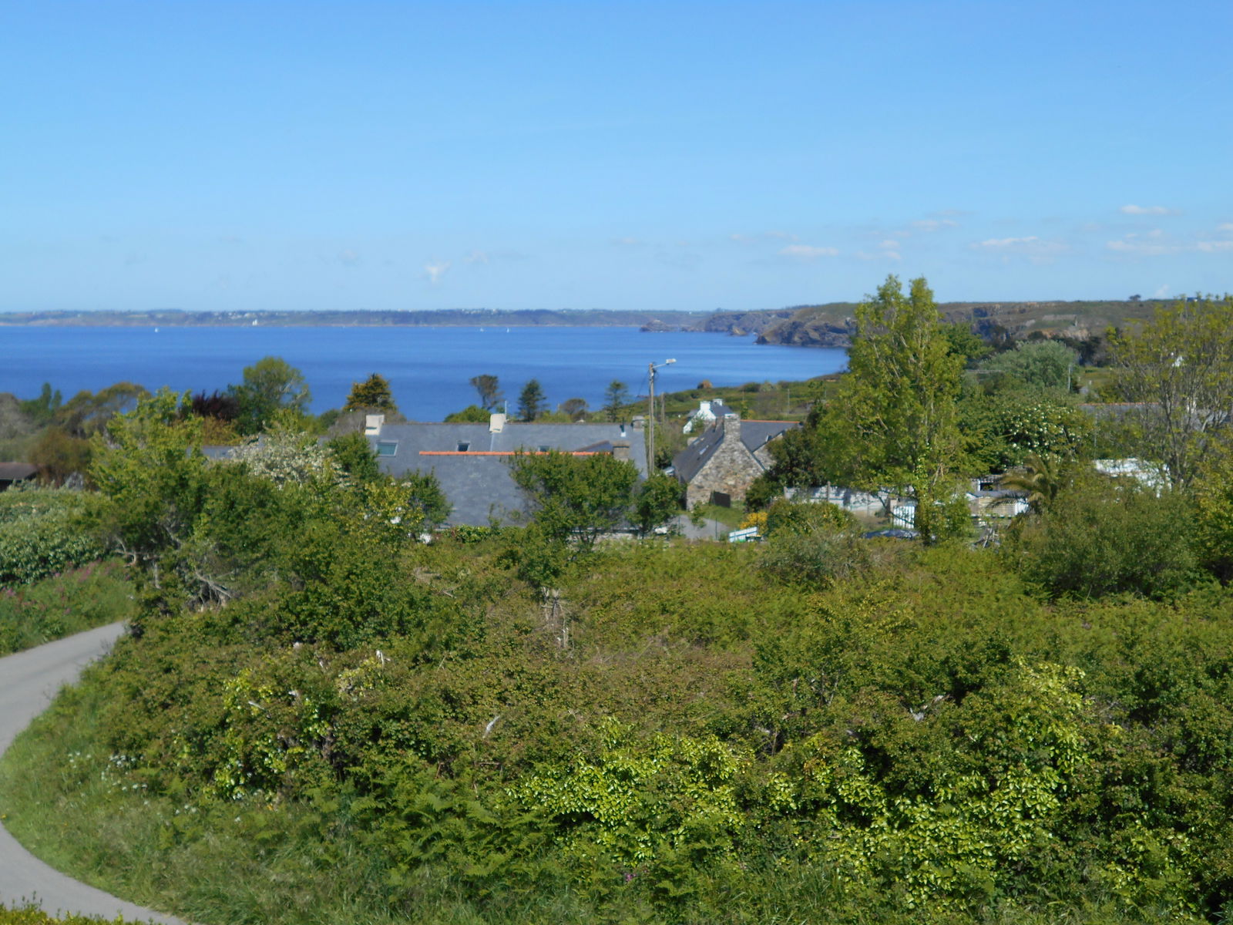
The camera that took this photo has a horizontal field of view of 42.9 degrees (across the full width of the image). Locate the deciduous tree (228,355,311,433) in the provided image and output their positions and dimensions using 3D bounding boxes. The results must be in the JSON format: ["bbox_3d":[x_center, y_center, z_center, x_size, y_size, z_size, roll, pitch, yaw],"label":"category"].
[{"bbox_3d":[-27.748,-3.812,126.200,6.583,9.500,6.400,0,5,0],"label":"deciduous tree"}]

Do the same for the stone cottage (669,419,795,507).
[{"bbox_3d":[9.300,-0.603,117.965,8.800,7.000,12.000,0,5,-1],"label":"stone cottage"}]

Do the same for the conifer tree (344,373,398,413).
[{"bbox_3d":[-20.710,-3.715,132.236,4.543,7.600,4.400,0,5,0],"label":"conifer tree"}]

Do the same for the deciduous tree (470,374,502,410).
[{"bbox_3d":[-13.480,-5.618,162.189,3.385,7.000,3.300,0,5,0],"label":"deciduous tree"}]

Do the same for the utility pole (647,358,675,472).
[{"bbox_3d":[3.024,-2.148,106.268,1.800,9.600,0.400,0,5,0],"label":"utility pole"}]

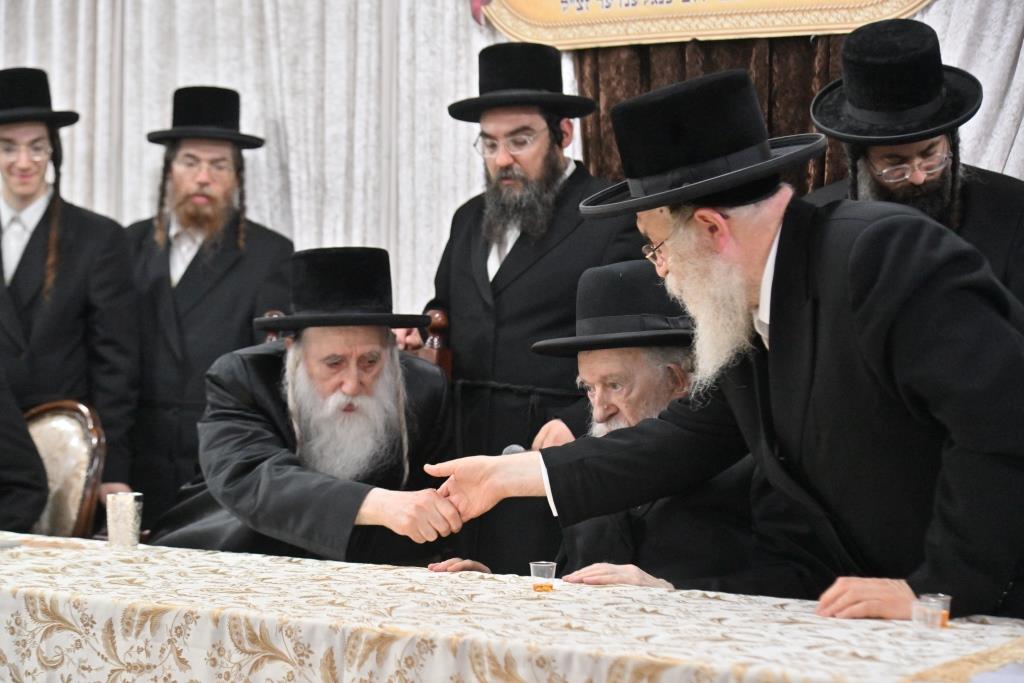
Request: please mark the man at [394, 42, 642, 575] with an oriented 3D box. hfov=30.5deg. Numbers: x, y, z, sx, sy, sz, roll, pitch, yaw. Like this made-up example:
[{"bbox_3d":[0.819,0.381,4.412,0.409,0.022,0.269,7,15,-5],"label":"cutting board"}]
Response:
[{"bbox_3d":[0.040,0.235,4.300,0.580,1.840,0.430,0,0,34],"label":"man"}]

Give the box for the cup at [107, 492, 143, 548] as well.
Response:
[{"bbox_3d":[-0.768,0.355,3.720,0.071,0.105,0.071,0,0,0],"label":"cup"}]

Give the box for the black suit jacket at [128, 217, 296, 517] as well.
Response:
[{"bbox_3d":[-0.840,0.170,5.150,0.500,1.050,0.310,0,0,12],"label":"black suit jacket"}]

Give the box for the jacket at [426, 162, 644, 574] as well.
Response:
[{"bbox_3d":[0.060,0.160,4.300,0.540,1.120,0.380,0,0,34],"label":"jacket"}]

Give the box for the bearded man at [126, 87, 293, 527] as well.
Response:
[{"bbox_3d":[-0.840,0.230,5.150,0.520,1.850,0.340,0,0,12],"label":"bearded man"}]

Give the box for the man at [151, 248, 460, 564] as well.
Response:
[{"bbox_3d":[-0.410,0.490,3.680,0.600,1.320,0.750,0,0,7],"label":"man"}]

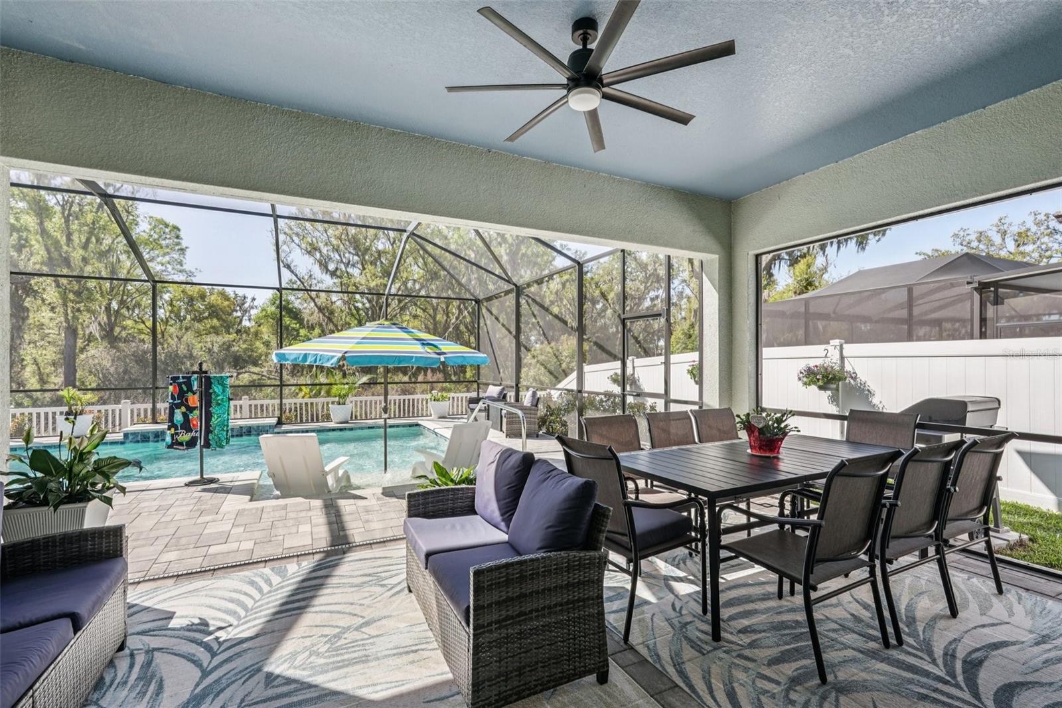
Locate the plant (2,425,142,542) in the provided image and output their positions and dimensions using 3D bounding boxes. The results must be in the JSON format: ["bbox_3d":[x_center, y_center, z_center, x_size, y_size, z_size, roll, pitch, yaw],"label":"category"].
[{"bbox_3d":[-2.840,0.925,2.950,0.630,0.980,0.580,0,-1,-19],"label":"plant"}]

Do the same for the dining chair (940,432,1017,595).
[{"bbox_3d":[2.443,0.939,2.886,0.574,0.962,0.655,1,-1,-27],"label":"dining chair"}]

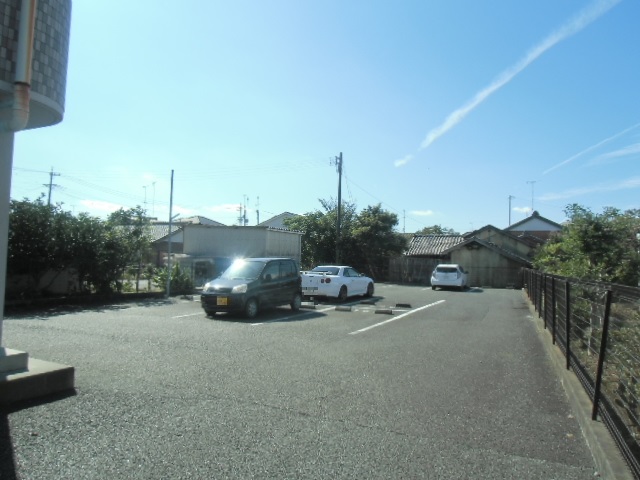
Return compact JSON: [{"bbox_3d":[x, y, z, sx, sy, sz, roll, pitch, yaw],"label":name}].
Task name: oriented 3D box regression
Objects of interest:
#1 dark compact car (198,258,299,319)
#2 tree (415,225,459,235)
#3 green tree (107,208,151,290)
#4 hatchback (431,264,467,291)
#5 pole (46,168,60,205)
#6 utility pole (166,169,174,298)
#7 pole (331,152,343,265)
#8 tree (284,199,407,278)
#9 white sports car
[{"bbox_3d":[-1.903,1.346,13.062,1.500,1.600,3.400,0,-2,26],"label":"dark compact car"},{"bbox_3d":[13.066,1.120,49.911,4.900,5.700,4.500,2,-2,0],"label":"tree"},{"bbox_3d":[-7.374,0.383,17.216,1.850,3.350,1.850,2,-2,0],"label":"green tree"},{"bbox_3d":[7.703,2.183,26.091,1.720,1.450,4.050,1,-2,23],"label":"hatchback"},{"bbox_3d":[-33.393,-3.091,54.930,1.600,12.000,0.700,2,-2,0],"label":"pole"},{"bbox_3d":[-5.723,-0.233,16.960,0.140,4.850,0.140,2,-2,0],"label":"utility pole"},{"bbox_3d":[1.086,-1.640,31.510,0.800,9.150,0.450,2,-2,0],"label":"pole"},{"bbox_3d":[1.841,0.021,32.515,8.700,5.950,5.500,2,-2,0],"label":"tree"},{"bbox_3d":[0.847,1.769,18.973,1.800,1.360,4.550,0,-3,29],"label":"white sports car"}]

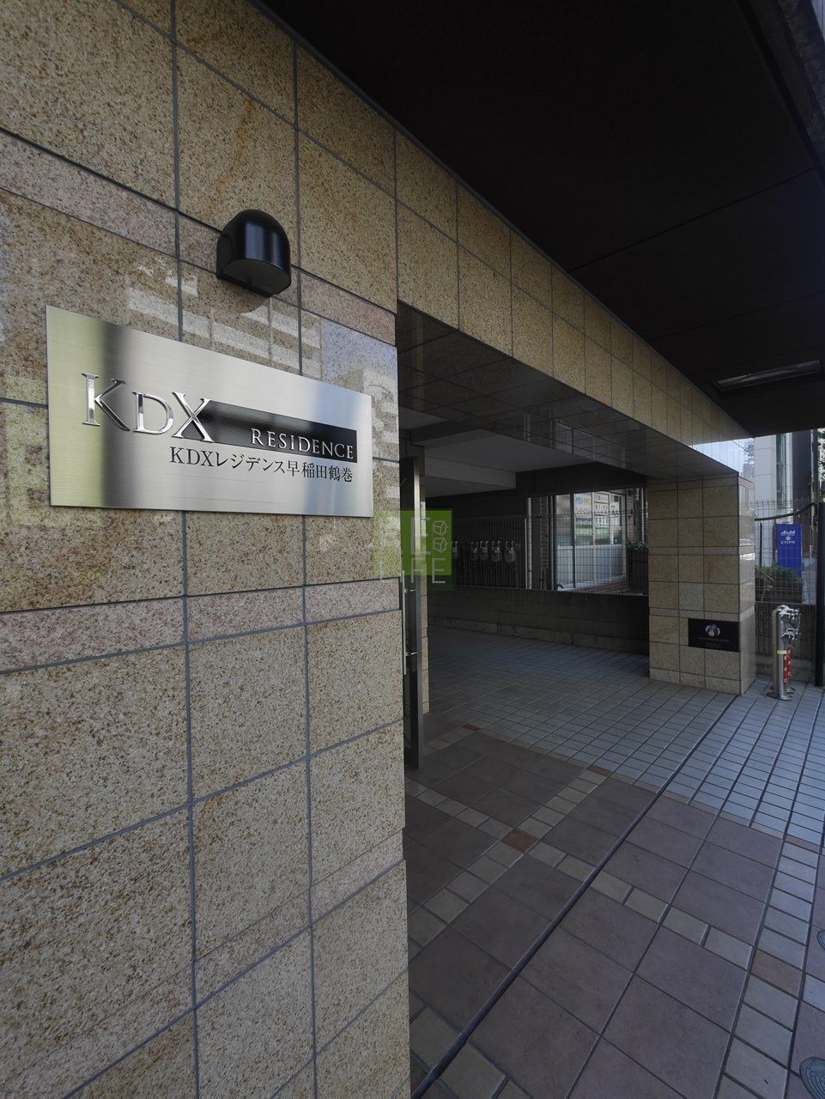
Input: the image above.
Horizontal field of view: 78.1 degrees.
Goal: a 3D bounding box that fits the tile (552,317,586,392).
[{"bbox_3d":[0.643,-0.801,2.116,0.030,0.253,0.302,0,1,42],"label":"tile"}]

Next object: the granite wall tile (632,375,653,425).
[{"bbox_3d":[1.261,-0.821,2.808,0.028,0.252,0.304,-1,1,42],"label":"granite wall tile"}]

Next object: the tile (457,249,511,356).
[{"bbox_3d":[0.232,-0.790,1.656,0.030,0.253,0.310,0,1,42],"label":"tile"}]

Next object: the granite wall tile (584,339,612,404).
[{"bbox_3d":[0.848,-0.807,2.346,0.030,0.253,0.303,0,1,42],"label":"granite wall tile"}]

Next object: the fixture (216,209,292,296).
[{"bbox_3d":[-0.293,-0.592,0.961,0.112,0.155,0.121,0,1,42],"label":"fixture"}]

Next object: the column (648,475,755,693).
[{"bbox_3d":[3.164,0.333,5.560,0.871,2.178,0.821,0,1,42],"label":"column"}]

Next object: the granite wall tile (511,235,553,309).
[{"bbox_3d":[0.433,-1.018,1.885,0.028,0.177,0.304,-1,1,42],"label":"granite wall tile"}]

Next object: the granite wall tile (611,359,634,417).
[{"bbox_3d":[1.055,-0.816,2.578,0.028,0.252,0.304,-1,1,42],"label":"granite wall tile"}]

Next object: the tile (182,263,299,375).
[{"bbox_3d":[-0.338,-0.369,1.015,0.030,0.293,0.253,0,1,42],"label":"tile"}]

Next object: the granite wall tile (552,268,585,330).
[{"bbox_3d":[0.639,-1.024,2.116,0.028,0.177,0.304,-1,1,42],"label":"granite wall tile"}]

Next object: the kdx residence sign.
[{"bbox_3d":[-0.318,-0.221,1.003,0.015,0.296,0.664,0,1,42],"label":"kdx residence sign"}]

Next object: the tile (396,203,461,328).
[{"bbox_3d":[0.039,-0.788,1.442,0.028,0.252,0.266,-1,1,42],"label":"tile"}]

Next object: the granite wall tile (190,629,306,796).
[{"bbox_3d":[-0.326,0.311,1.020,0.028,0.286,0.254,-1,1,42],"label":"granite wall tile"}]

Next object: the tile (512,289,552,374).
[{"bbox_3d":[0.437,-0.799,1.887,0.028,0.252,0.304,-1,1,42],"label":"tile"}]

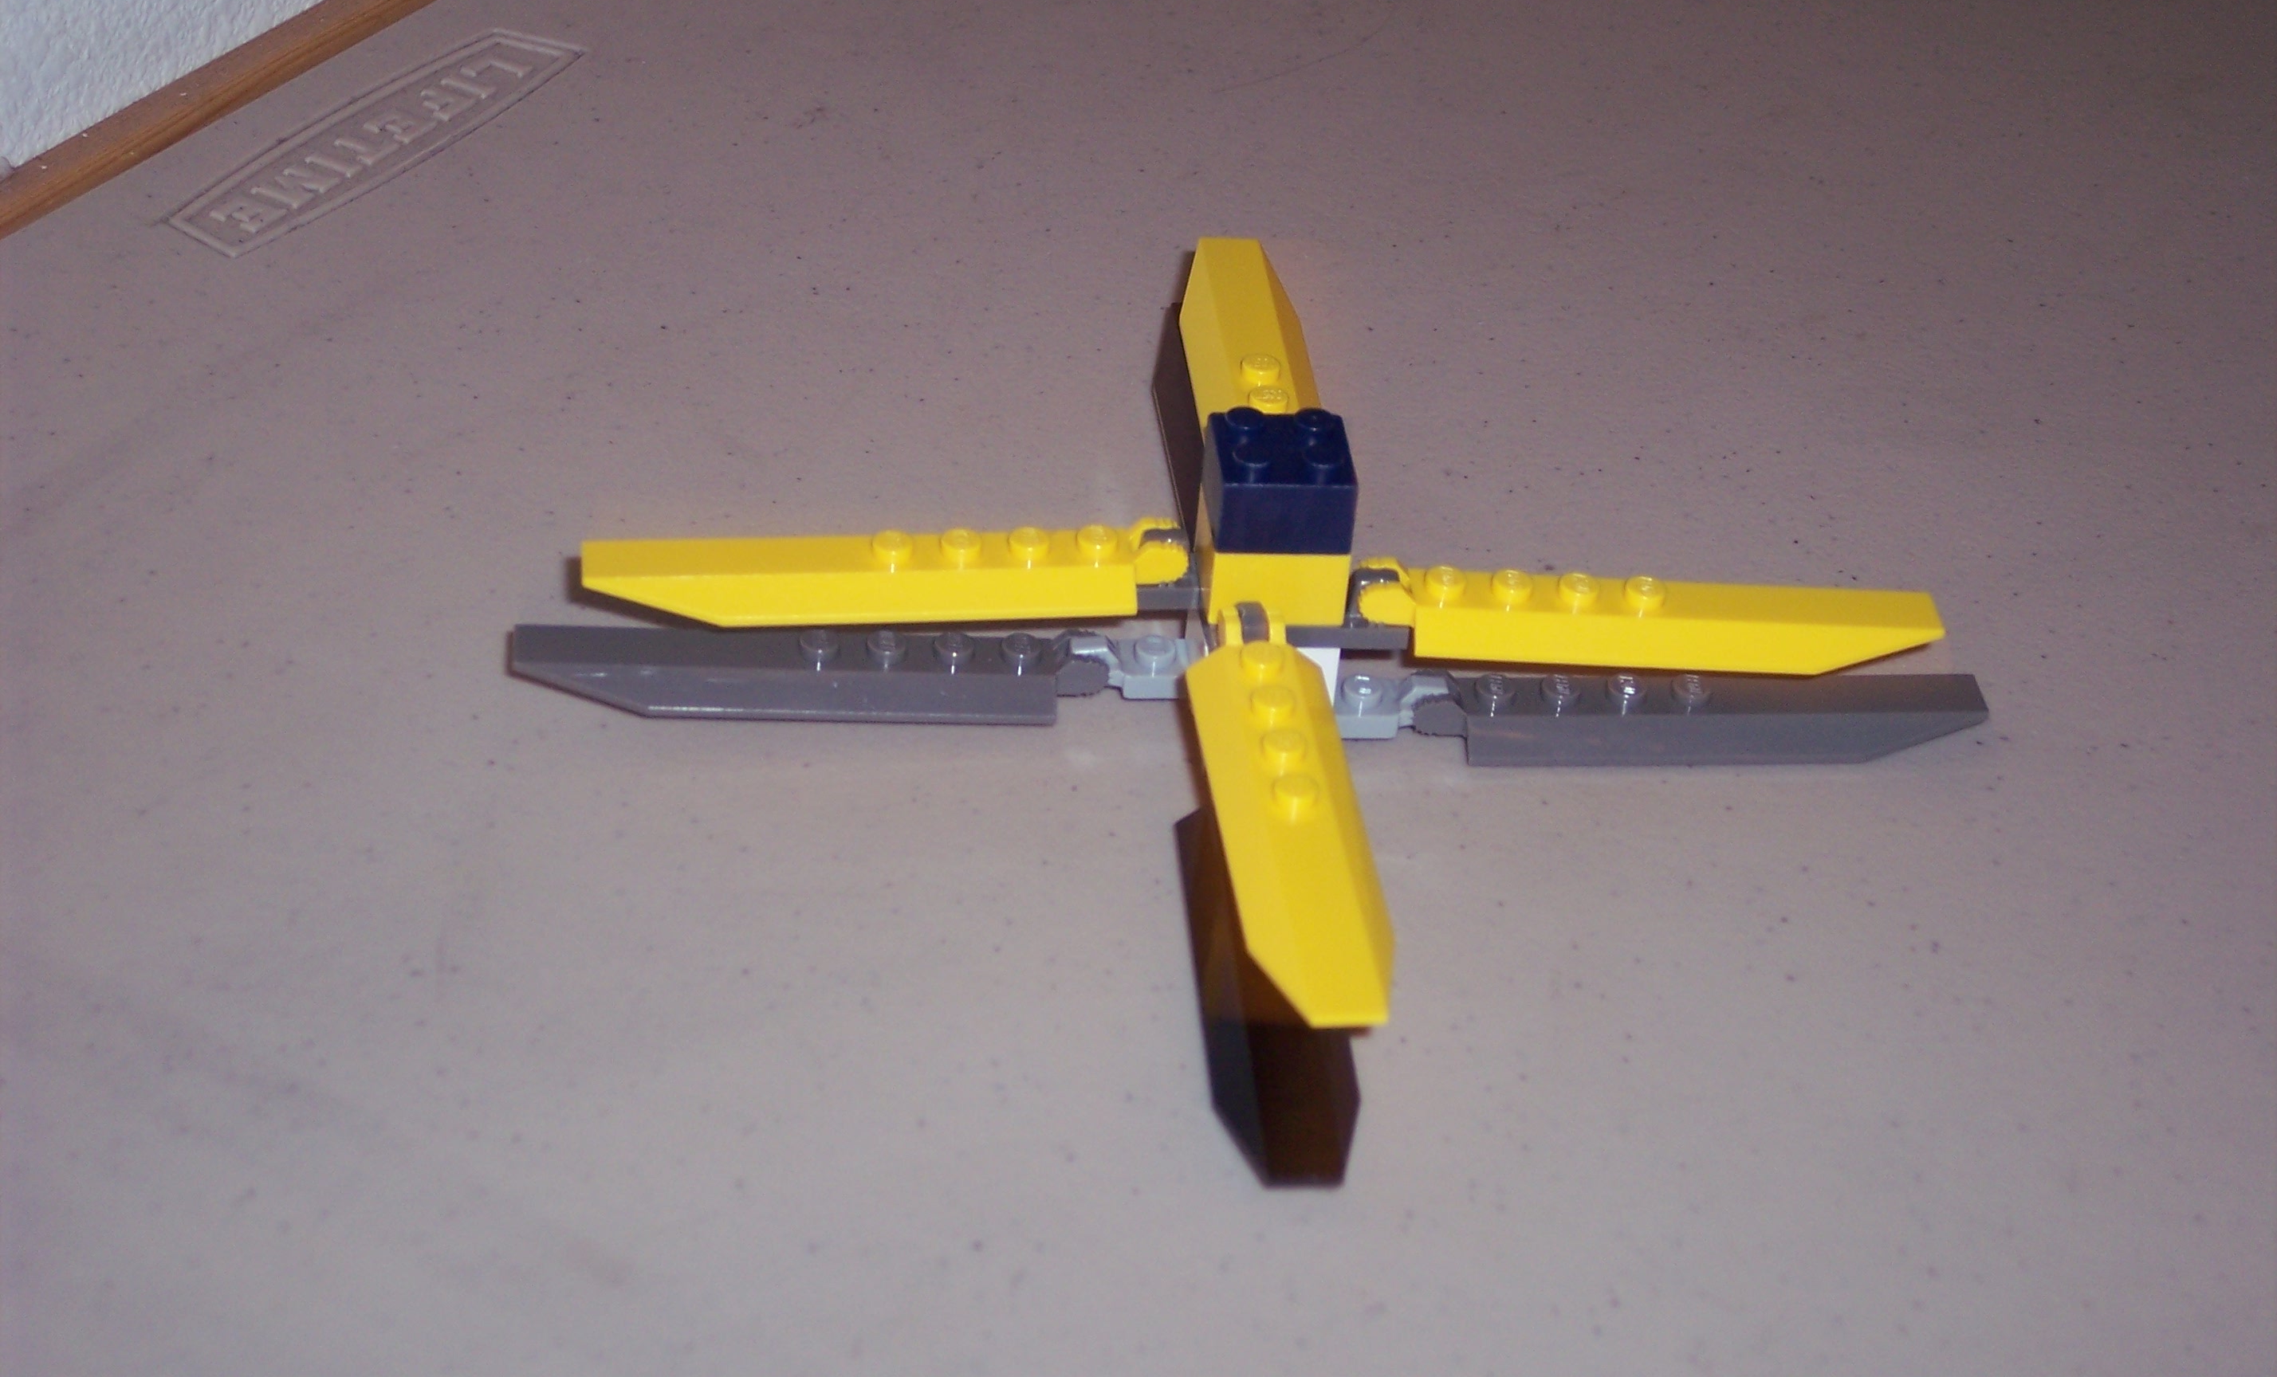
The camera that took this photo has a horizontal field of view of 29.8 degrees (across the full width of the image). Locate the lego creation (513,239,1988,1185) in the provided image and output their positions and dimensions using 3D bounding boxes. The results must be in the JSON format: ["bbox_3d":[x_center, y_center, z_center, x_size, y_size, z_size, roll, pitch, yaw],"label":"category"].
[{"bbox_3d":[0.015,-0.013,0.505,0.177,0.039,0.177,1,35,-7],"label":"lego creation"}]

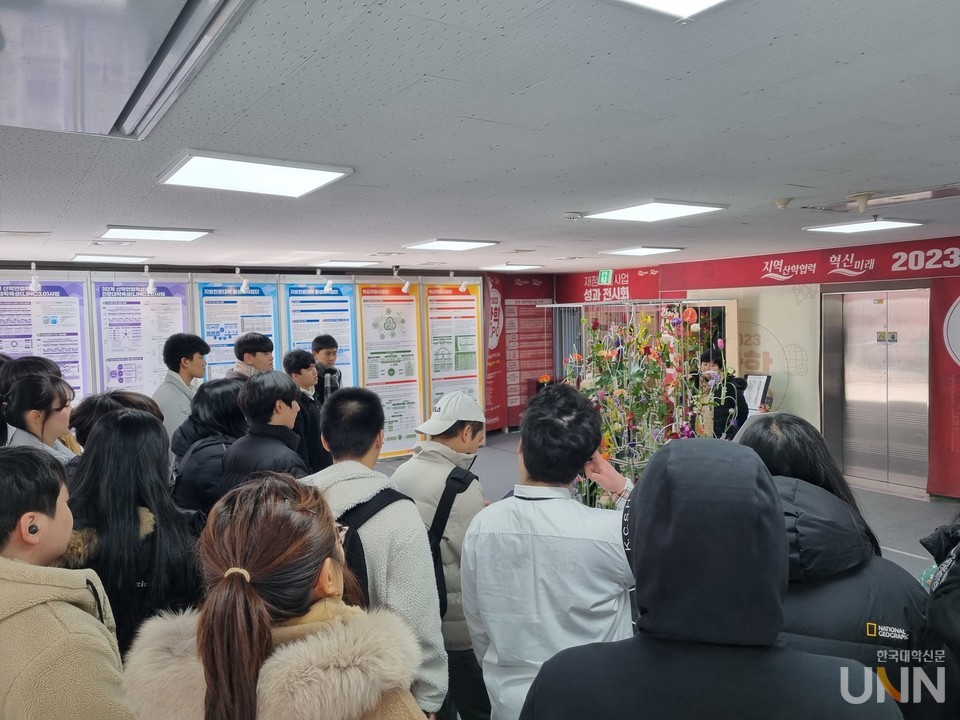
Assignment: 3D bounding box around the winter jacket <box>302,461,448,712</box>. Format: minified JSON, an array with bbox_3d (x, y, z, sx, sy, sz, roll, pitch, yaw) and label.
[{"bbox_3d":[-0.312,0.634,2.020,0.530,0.710,0.330,0,4,22],"label":"winter jacket"}]

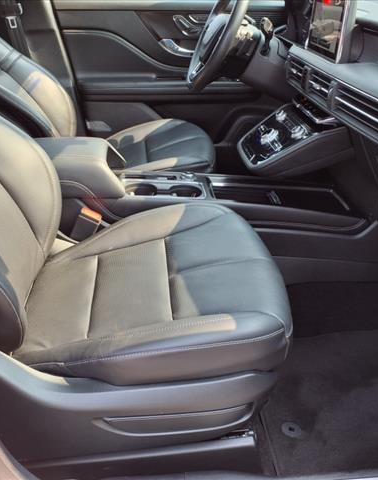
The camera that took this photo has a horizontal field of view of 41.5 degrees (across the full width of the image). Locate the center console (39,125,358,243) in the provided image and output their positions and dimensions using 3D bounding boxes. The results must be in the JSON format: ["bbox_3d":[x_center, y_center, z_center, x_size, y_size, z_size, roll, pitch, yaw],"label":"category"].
[{"bbox_3d":[0.024,-0.136,1.362,0.894,0.268,0.258,-3,31,-4],"label":"center console"}]

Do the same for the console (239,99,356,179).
[{"bbox_3d":[0.264,-0.261,1.301,0.263,0.162,0.222,-3,31,-4],"label":"console"}]

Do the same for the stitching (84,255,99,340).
[{"bbox_3d":[-0.204,0.116,1.068,0.022,0.026,0.293,-3,31,-4],"label":"stitching"}]

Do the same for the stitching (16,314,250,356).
[{"bbox_3d":[-0.102,0.177,0.949,0.444,0.056,0.040,-3,31,-4],"label":"stitching"}]

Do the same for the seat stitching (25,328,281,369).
[{"bbox_3d":[-0.057,0.185,0.864,0.449,0.051,0.040,-3,31,-4],"label":"seat stitching"}]

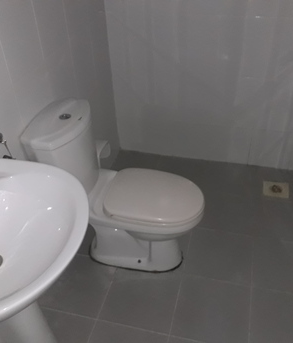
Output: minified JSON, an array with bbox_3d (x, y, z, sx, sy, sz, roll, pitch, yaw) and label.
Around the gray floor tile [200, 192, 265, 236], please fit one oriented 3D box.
[{"bbox_3d":[0.467,0.246,2.075,0.322,0.012,0.322,7,37,14],"label":"gray floor tile"}]

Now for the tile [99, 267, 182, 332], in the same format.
[{"bbox_3d":[-0.017,0.580,1.653,0.322,0.012,0.322,7,37,14],"label":"tile"}]

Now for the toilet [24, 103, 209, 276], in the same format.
[{"bbox_3d":[-0.086,0.102,1.681,0.731,0.734,0.409,7,37,14],"label":"toilet"}]

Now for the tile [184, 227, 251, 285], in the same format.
[{"bbox_3d":[0.376,0.430,1.827,0.322,0.012,0.322,7,37,14],"label":"tile"}]

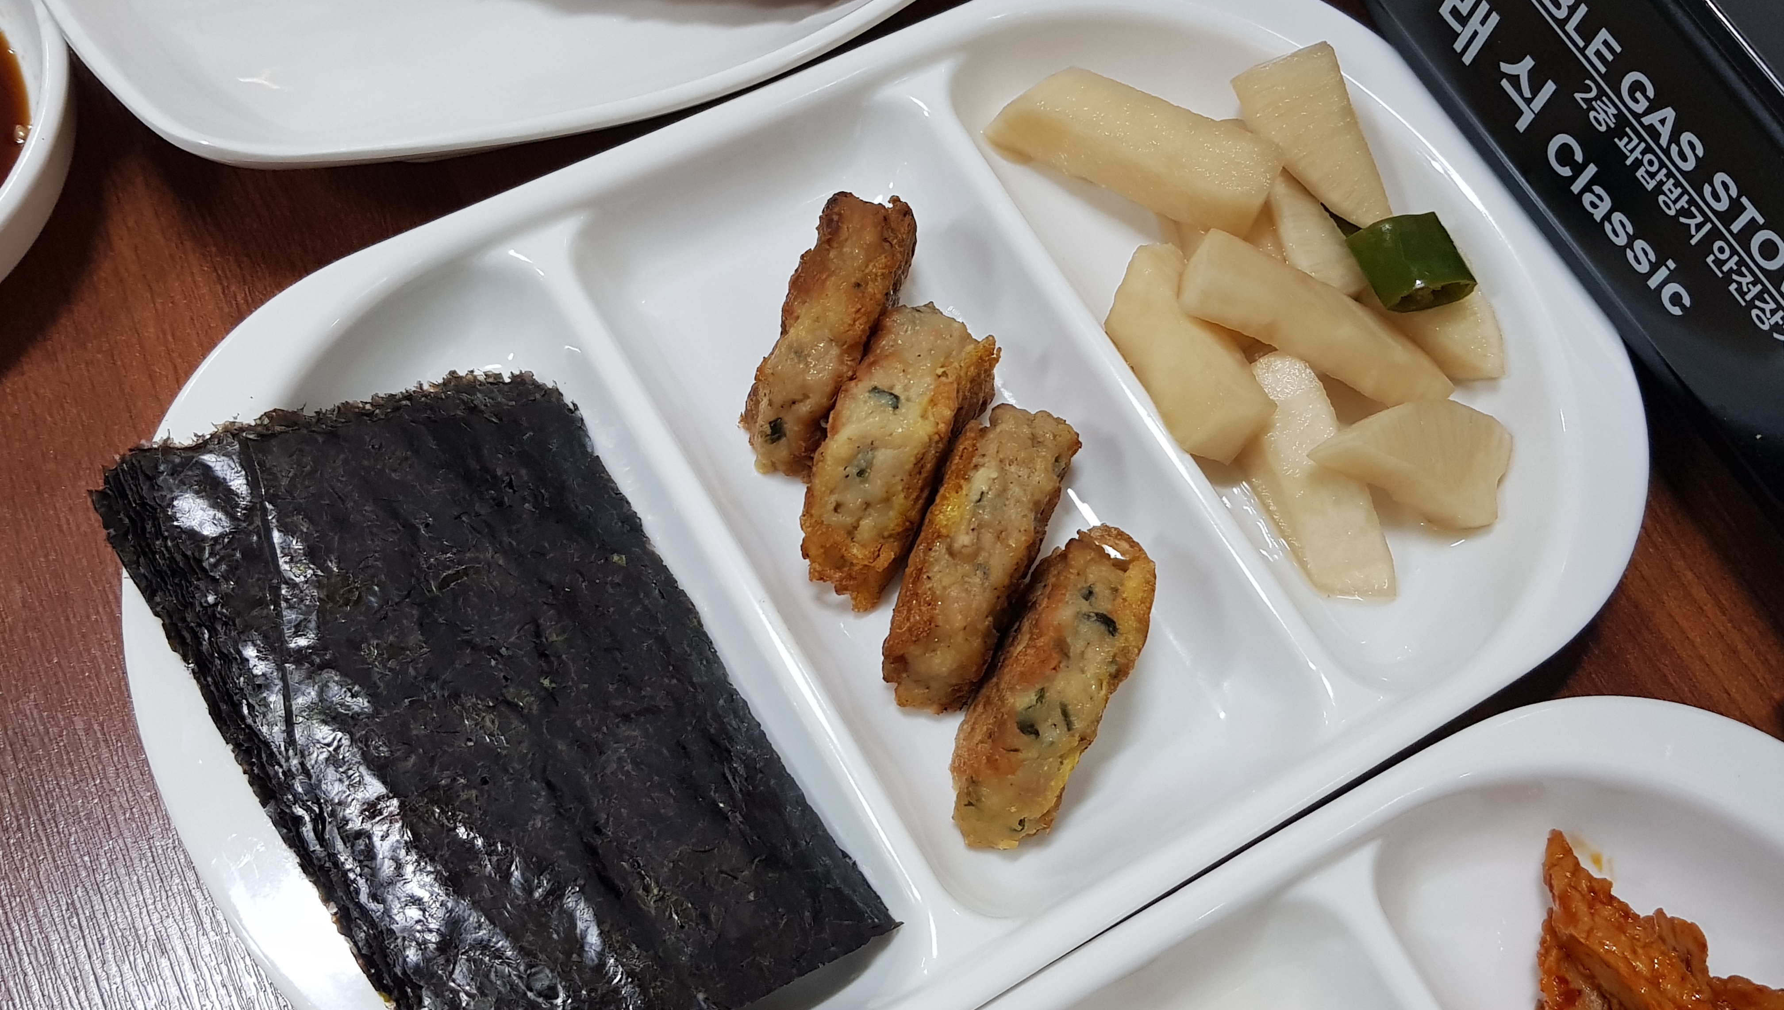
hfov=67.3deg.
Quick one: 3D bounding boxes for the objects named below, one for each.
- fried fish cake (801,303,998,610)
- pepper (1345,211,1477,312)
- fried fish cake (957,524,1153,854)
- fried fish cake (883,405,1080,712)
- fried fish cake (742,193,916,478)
[{"bbox_3d":[0.001,-0.011,0.263,0.024,0.020,0.060,22,69,3],"label":"fried fish cake"},{"bbox_3d":[0.108,-0.050,0.278,0.020,0.013,0.017,-15,71,-10],"label":"pepper"},{"bbox_3d":[0.030,0.033,0.248,0.019,0.020,0.061,26,69,5],"label":"fried fish cake"},{"bbox_3d":[0.017,0.010,0.256,0.021,0.020,0.061,23,69,4],"label":"fried fish cake"},{"bbox_3d":[-0.013,-0.035,0.271,0.018,0.020,0.062,20,69,3],"label":"fried fish cake"}]

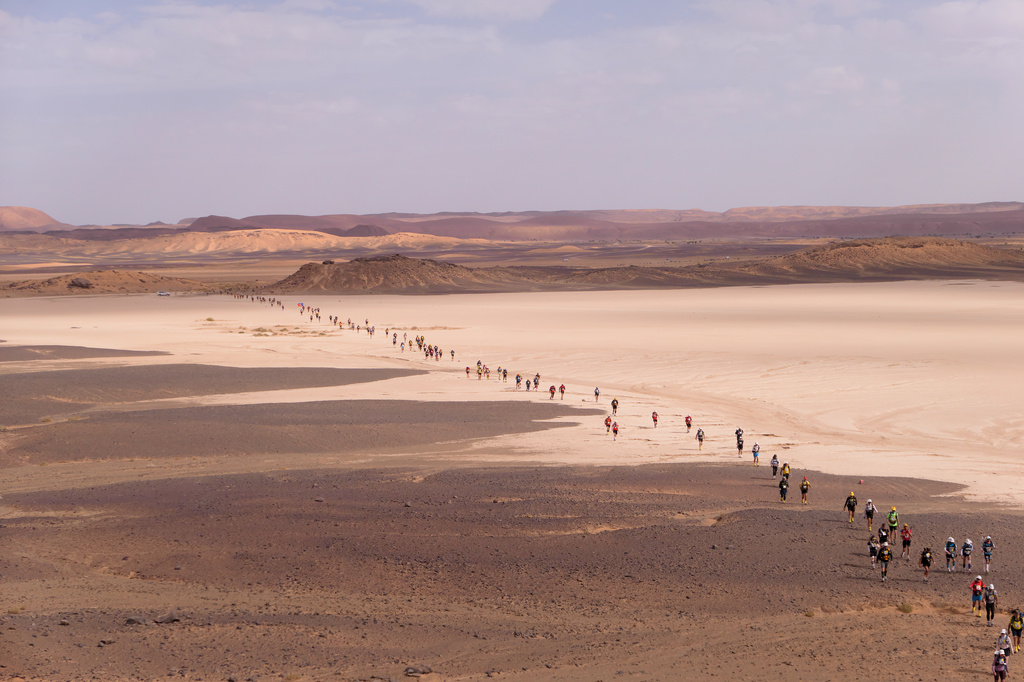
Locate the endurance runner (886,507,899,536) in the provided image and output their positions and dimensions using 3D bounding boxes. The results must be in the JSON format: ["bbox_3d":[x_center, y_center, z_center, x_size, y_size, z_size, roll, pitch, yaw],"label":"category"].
[{"bbox_3d":[19.362,9.366,103.779,0.660,1.890,0.500,0,3,-3],"label":"endurance runner"}]

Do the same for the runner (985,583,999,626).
[{"bbox_3d":[19.999,11.050,85.455,0.610,1.730,0.500,-1,3,-14],"label":"runner"}]

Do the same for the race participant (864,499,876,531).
[{"bbox_3d":[19.976,9.720,113.827,0.730,1.760,0.500,0,3,-3],"label":"race participant"}]

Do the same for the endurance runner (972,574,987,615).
[{"bbox_3d":[19.875,10.901,87.292,0.680,1.740,0.500,0,3,-3],"label":"endurance runner"}]

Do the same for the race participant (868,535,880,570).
[{"bbox_3d":[18.319,10.692,103.481,0.630,1.670,0.500,-1,3,-10],"label":"race participant"}]

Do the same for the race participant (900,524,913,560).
[{"bbox_3d":[19.545,9.991,101.363,0.620,1.800,0.500,0,3,-3],"label":"race participant"}]

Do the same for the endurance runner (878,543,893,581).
[{"bbox_3d":[17.319,10.275,95.086,0.720,1.790,0.500,0,3,-3],"label":"endurance runner"}]

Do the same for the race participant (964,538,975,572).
[{"bbox_3d":[22.401,10.610,100.680,0.620,1.700,0.500,0,3,-3],"label":"race participant"}]

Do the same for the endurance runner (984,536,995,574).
[{"bbox_3d":[22.781,10.242,97.793,0.680,1.780,0.500,0,3,-3],"label":"endurance runner"}]

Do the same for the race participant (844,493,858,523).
[{"bbox_3d":[19.611,9.635,118.443,0.710,1.740,0.500,0,3,-3],"label":"race participant"}]

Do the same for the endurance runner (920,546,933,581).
[{"bbox_3d":[20.030,10.826,98.653,0.710,1.680,0.500,-1,3,-10],"label":"endurance runner"}]

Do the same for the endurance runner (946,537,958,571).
[{"bbox_3d":[21.540,10.512,100.427,0.640,1.720,0.500,0,3,-3],"label":"endurance runner"}]

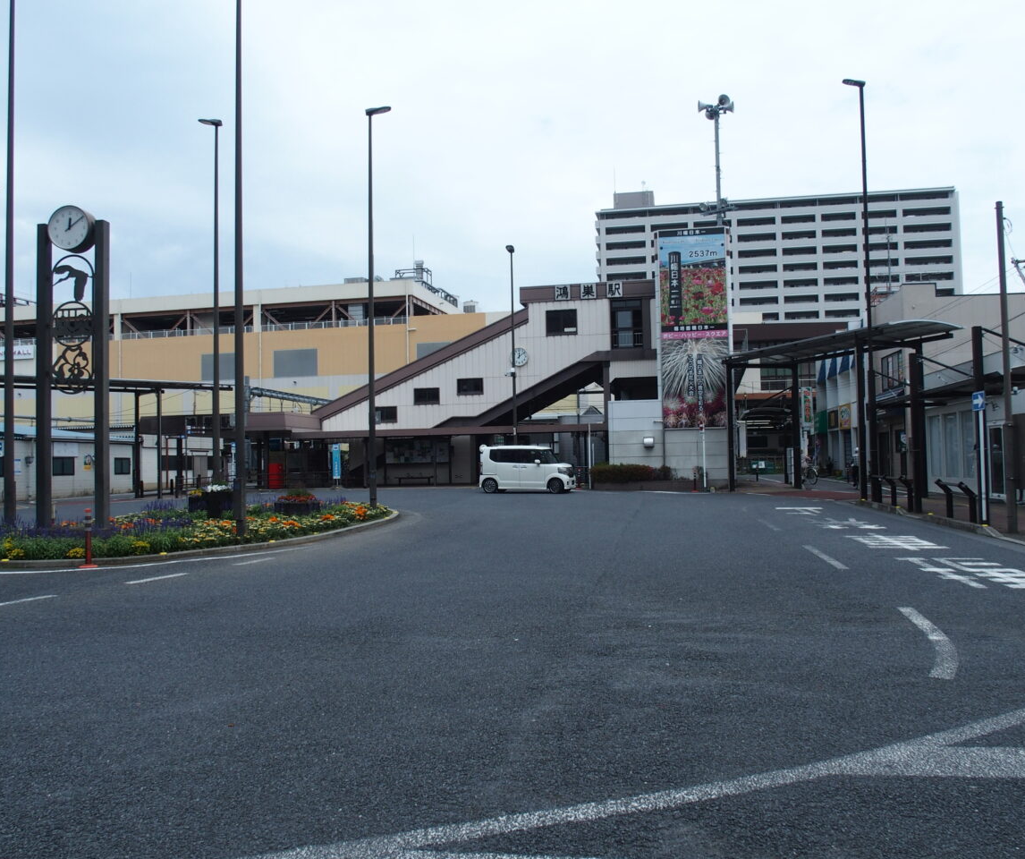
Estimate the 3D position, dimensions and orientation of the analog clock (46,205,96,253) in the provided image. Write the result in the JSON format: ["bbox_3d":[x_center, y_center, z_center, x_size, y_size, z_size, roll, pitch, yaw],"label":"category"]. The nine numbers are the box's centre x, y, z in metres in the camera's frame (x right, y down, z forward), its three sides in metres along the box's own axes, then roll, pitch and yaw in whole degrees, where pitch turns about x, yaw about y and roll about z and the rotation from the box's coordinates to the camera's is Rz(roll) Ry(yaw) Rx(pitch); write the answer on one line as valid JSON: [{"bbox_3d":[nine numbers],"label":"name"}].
[{"bbox_3d":[-7.769,-3.532,16.400,0.790,0.790,0.290,-1,-2,11],"label":"analog clock"}]

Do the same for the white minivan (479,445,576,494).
[{"bbox_3d":[0.551,1.475,34.550,3.395,1.780,1.475,-2,-2,14],"label":"white minivan"}]

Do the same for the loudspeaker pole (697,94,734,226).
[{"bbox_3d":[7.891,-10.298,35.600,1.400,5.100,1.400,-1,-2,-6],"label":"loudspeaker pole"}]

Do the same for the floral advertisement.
[{"bbox_3d":[6.744,-3.741,34.398,2.500,7.450,0.200,-1,-2,11],"label":"floral advertisement"}]

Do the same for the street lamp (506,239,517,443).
[{"bbox_3d":[0.006,-2.859,38.454,0.300,9.700,0.650,-1,-2,12],"label":"street lamp"}]

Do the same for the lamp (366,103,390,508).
[{"bbox_3d":[-3.194,-2.926,22.366,0.640,9.757,0.270,-1,-2,10],"label":"lamp"}]

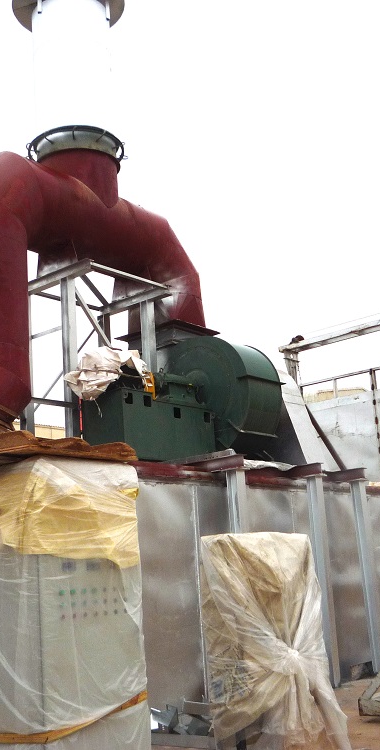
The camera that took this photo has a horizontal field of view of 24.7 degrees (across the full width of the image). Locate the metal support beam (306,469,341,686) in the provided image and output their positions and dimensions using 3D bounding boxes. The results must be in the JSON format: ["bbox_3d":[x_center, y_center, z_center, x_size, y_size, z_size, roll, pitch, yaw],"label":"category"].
[{"bbox_3d":[1.591,2.461,10.438,0.140,2.475,0.145,-13,-15,36],"label":"metal support beam"}]

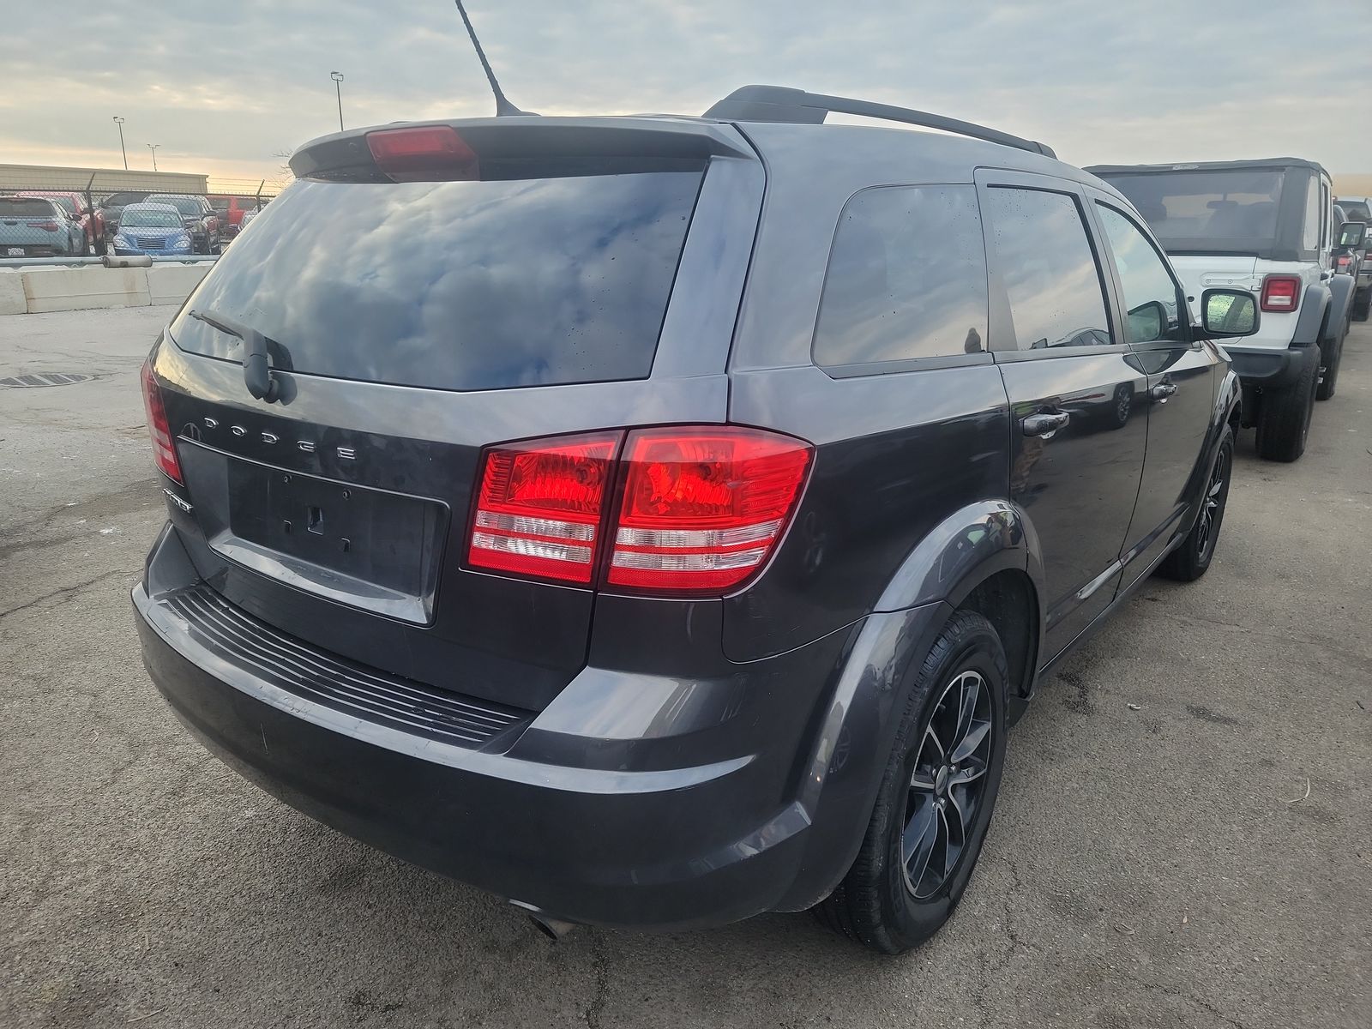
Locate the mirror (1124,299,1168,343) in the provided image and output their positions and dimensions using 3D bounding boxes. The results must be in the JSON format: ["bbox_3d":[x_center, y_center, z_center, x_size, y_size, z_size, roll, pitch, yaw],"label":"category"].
[{"bbox_3d":[1.498,-0.629,3.100,0.150,0.145,0.090,12,20,36],"label":"mirror"}]

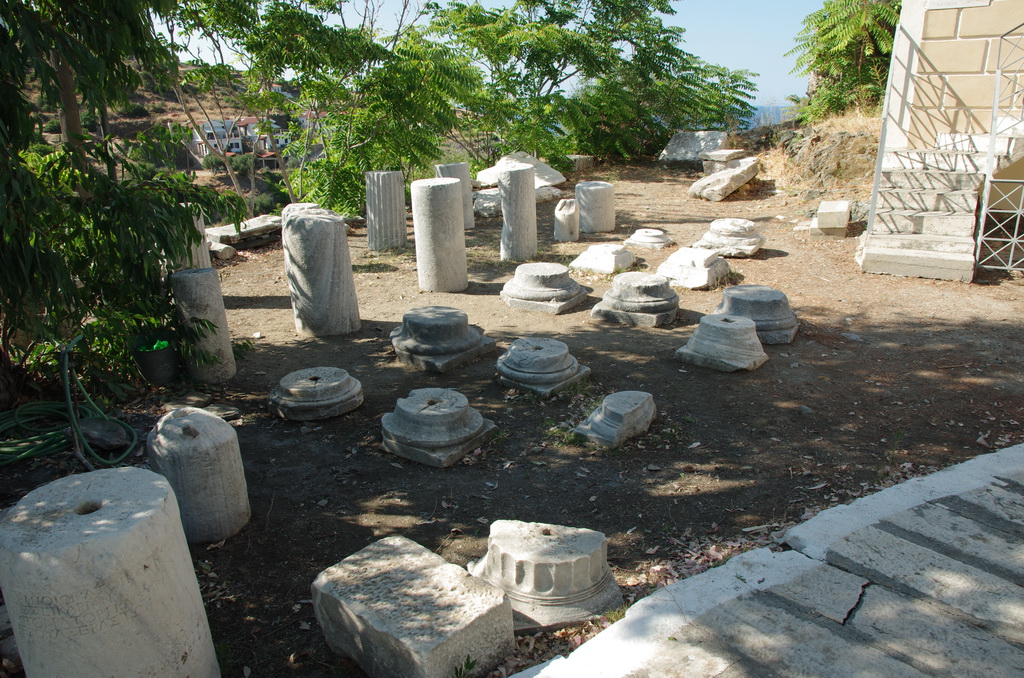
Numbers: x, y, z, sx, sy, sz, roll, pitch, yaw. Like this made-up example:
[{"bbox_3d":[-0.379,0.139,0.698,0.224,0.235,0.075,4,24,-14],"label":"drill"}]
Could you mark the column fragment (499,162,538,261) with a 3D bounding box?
[{"bbox_3d":[0.083,-1.509,8.433,0.455,1.087,0.455,-1,18,0],"label":"column fragment"}]

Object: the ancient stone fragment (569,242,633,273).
[{"bbox_3d":[1.035,-0.932,8.061,0.560,0.189,0.564,11,22,33],"label":"ancient stone fragment"}]

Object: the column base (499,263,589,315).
[{"bbox_3d":[0.306,-0.500,6.604,0.606,0.307,0.598,11,22,32],"label":"column base"}]

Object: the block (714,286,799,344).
[{"bbox_3d":[1.837,-0.202,5.399,0.600,0.320,0.570,2,18,8],"label":"block"}]

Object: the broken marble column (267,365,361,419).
[{"bbox_3d":[-1.186,0.314,4.309,0.565,0.165,0.543,-1,18,0],"label":"broken marble column"}]

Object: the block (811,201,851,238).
[{"bbox_3d":[3.946,-1.458,8.765,0.430,0.370,0.460,8,20,26],"label":"block"}]

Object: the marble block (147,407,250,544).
[{"bbox_3d":[-1.334,0.575,3.044,0.360,0.470,0.360,-1,18,0],"label":"marble block"}]

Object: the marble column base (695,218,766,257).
[{"bbox_3d":[2.577,-1.212,8.377,0.660,0.310,0.660,10,21,31],"label":"marble column base"}]

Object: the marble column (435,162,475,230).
[{"bbox_3d":[-0.776,-1.948,9.669,0.472,0.846,0.472,-3,18,1],"label":"marble column"}]

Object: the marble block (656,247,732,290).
[{"bbox_3d":[1.908,-0.782,7.429,0.568,0.268,0.584,16,25,42],"label":"marble block"}]

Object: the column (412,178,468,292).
[{"bbox_3d":[-0.717,-1.038,7.037,0.475,1.050,0.475,-1,18,0],"label":"column"}]

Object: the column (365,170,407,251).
[{"bbox_3d":[-1.651,-1.680,9.269,0.504,0.951,0.504,-1,18,0],"label":"column"}]

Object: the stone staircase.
[{"bbox_3d":[4.375,-1.391,7.518,0.950,1.100,1.881,9,21,28],"label":"stone staircase"}]

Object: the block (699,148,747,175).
[{"bbox_3d":[4.484,-3.837,15.258,0.720,0.480,1.150,10,21,30],"label":"block"}]

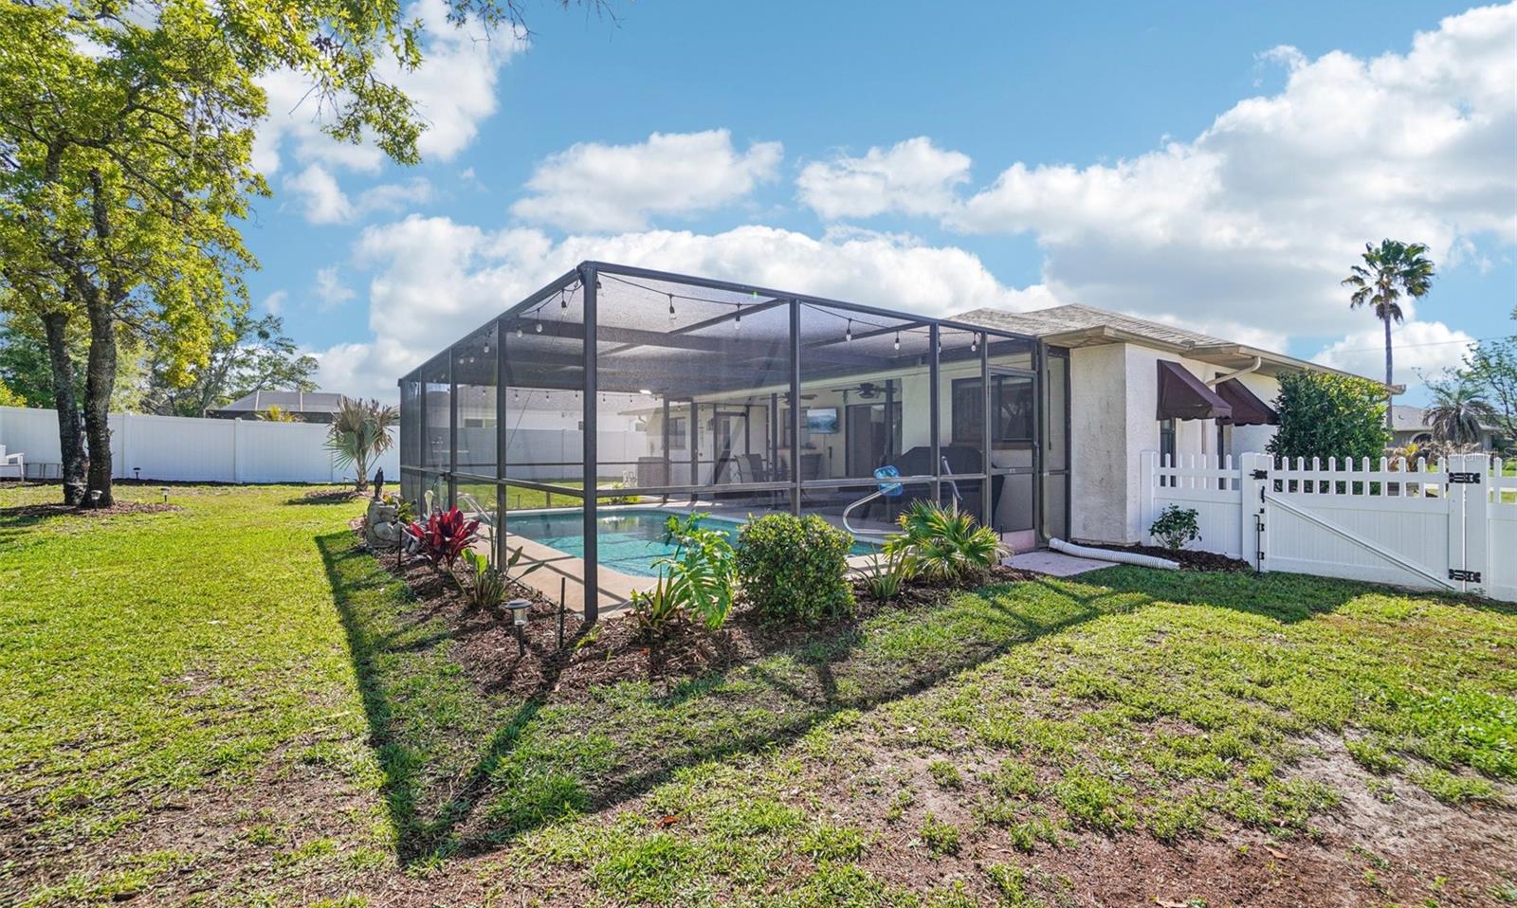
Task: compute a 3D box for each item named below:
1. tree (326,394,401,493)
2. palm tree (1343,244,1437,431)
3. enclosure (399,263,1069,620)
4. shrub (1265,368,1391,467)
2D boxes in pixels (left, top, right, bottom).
[{"bbox_3d":[-10.160,-0.260,16.200,1.750,2.430,1.750,0,0,-32],"label":"tree"},{"bbox_3d":[35.900,-5.550,36.000,4.000,13.300,4.000,0,1,44],"label":"palm tree"},{"bbox_3d":[-1.454,-0.187,10.200,6.450,2.600,9.600,0,1,-37],"label":"enclosure"},{"bbox_3d":[8.910,-0.090,9.900,1.500,2.450,1.500,0,1,-37],"label":"shrub"}]

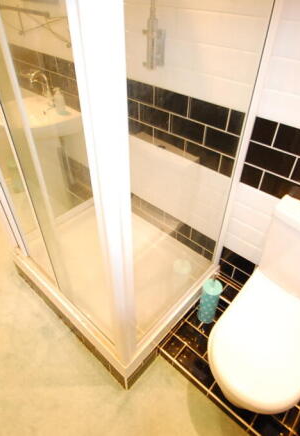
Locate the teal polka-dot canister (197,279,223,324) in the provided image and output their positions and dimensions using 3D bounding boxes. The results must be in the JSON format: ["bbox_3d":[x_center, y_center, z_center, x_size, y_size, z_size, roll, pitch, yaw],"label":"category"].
[{"bbox_3d":[0.294,0.410,1.356,0.089,0.310,0.089,1,42,-1],"label":"teal polka-dot canister"}]

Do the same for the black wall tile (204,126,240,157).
[{"bbox_3d":[0.324,-0.324,1.189,0.200,0.100,0.010,31,49,30],"label":"black wall tile"}]

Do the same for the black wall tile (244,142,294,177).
[{"bbox_3d":[0.484,-0.239,1.111,0.200,0.099,0.010,31,50,29],"label":"black wall tile"}]

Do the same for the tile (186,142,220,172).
[{"bbox_3d":[0.255,-0.303,1.324,0.200,0.099,0.010,31,50,29],"label":"tile"}]

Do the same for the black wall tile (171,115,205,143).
[{"bbox_3d":[0.174,-0.415,1.288,0.200,0.100,0.010,31,49,30],"label":"black wall tile"}]

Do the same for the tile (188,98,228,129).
[{"bbox_3d":[0.251,-0.445,1.173,0.200,0.100,0.010,31,49,30],"label":"tile"}]

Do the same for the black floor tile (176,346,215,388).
[{"bbox_3d":[0.227,0.709,1.304,0.200,0.010,0.100,31,49,30],"label":"black floor tile"}]

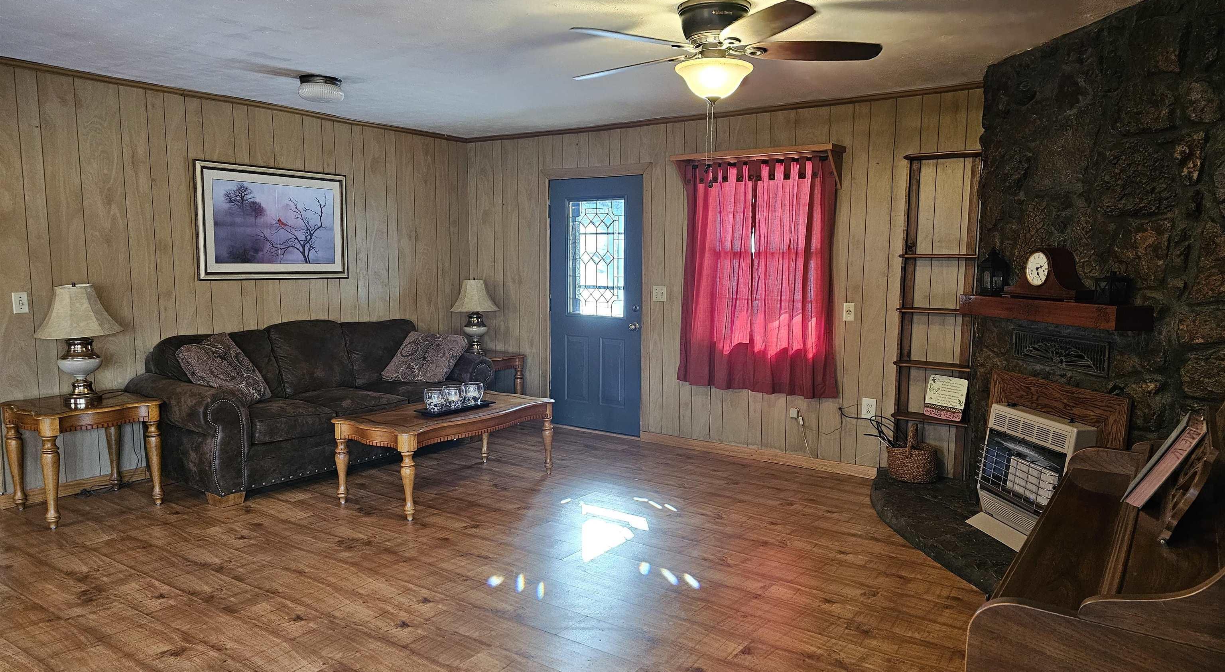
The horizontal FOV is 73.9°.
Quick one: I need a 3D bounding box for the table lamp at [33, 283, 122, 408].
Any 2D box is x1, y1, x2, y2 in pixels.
[{"bbox_3d":[-2.871,0.048,4.383,0.410,0.662,0.410,4,6,35],"label":"table lamp"}]

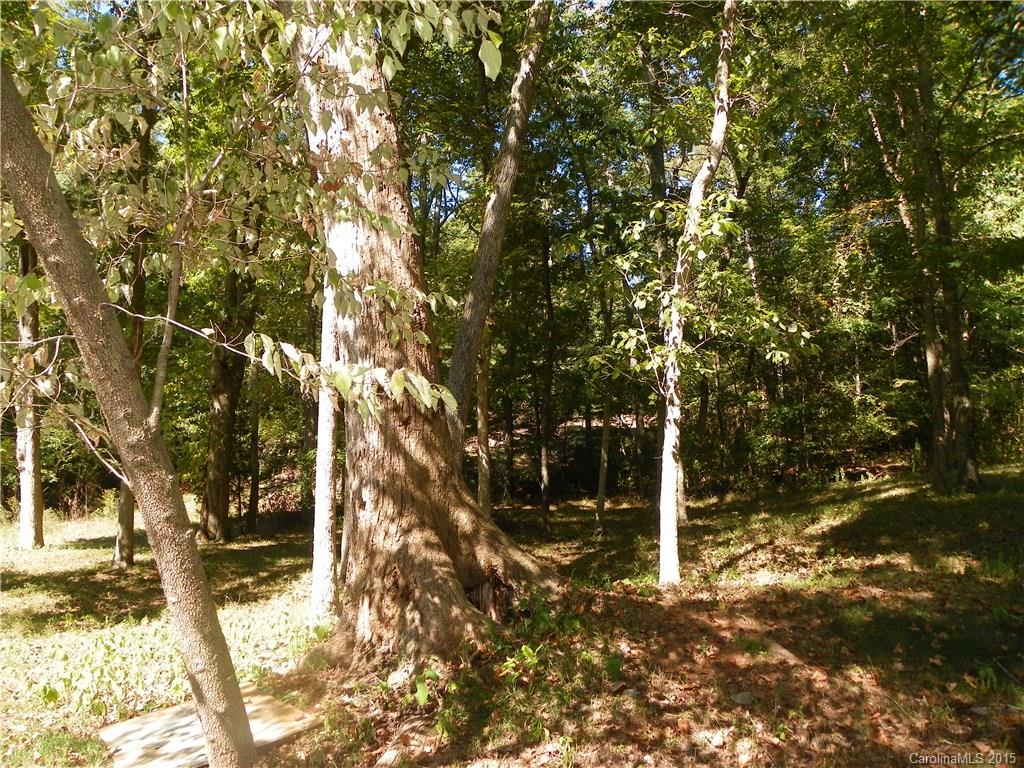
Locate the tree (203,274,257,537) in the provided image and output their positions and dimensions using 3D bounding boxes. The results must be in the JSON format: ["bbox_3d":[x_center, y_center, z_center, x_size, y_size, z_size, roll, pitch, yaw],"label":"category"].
[{"bbox_3d":[-3.318,0.263,9.000,0.570,3.183,0.480,0,-1,0],"label":"tree"}]

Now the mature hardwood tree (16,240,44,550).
[{"bbox_3d":[-5.259,0.126,8.400,0.290,3.386,0.270,0,-1,0],"label":"mature hardwood tree"}]

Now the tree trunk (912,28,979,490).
[{"bbox_3d":[6.651,-1.910,11.800,0.950,7.088,0.650,0,-1,0],"label":"tree trunk"}]

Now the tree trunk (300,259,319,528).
[{"bbox_3d":[-2.686,0.126,10.200,0.230,3.475,0.220,0,-1,0],"label":"tree trunk"}]

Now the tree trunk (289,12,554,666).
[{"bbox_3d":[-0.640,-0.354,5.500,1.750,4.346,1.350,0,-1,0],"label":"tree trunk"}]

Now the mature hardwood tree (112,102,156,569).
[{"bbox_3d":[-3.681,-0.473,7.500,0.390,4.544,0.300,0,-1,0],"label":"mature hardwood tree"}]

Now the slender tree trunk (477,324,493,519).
[{"bbox_3d":[-0.375,0.512,10.500,0.200,2.649,0.200,0,-1,0],"label":"slender tree trunk"}]

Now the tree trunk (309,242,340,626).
[{"bbox_3d":[-1.316,0.355,5.400,0.210,2.696,0.200,0,-1,0],"label":"tree trunk"}]

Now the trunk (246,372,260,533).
[{"bbox_3d":[-3.294,0.873,9.800,0.170,2.039,0.160,0,-1,0],"label":"trunk"}]

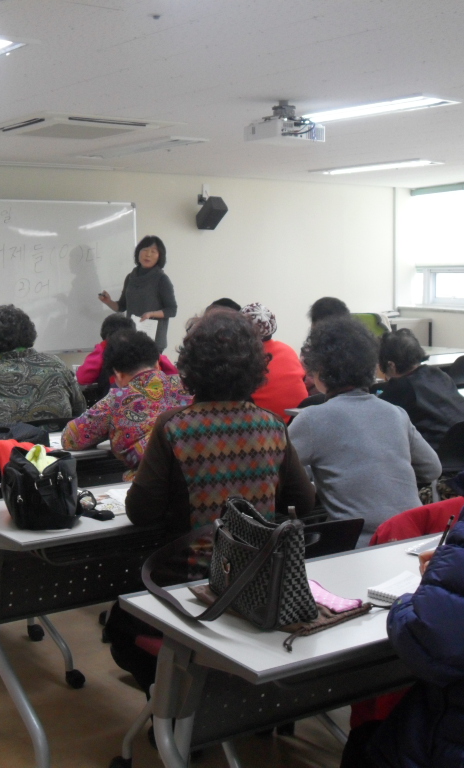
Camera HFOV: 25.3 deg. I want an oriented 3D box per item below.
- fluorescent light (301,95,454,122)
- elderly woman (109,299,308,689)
[{"bbox_3d":[0.662,-1.480,5.598,0.320,0.060,1.250,-6,8,-38],"label":"fluorescent light"},{"bbox_3d":[-0.028,0.442,2.805,0.540,1.270,0.680,-5,8,-35],"label":"elderly woman"}]

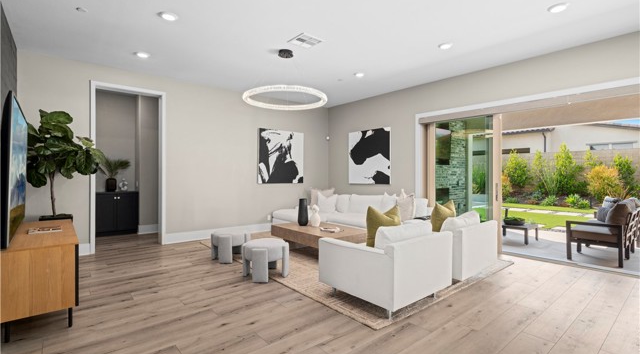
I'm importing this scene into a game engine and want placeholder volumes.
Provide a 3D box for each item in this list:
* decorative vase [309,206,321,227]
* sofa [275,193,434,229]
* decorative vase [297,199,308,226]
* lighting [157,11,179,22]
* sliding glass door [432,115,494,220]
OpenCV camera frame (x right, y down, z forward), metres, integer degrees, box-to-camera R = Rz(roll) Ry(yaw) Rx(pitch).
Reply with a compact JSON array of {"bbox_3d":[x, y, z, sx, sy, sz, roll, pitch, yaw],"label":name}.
[{"bbox_3d":[-0.070,0.670,5.179,0.165,0.374,0.141,0,1,-39],"label":"decorative vase"},{"bbox_3d":[0.556,0.802,6.064,1.728,0.845,3.008,0,1,-39],"label":"sofa"},{"bbox_3d":[-0.285,0.617,5.246,0.177,0.472,0.177,0,1,-39],"label":"decorative vase"},{"bbox_3d":[-1.642,-1.733,3.297,0.190,0.030,0.190,0,1,-39],"label":"lighting"},{"bbox_3d":[2.535,0.088,5.379,0.100,2.304,1.242,0,1,-39],"label":"sliding glass door"}]

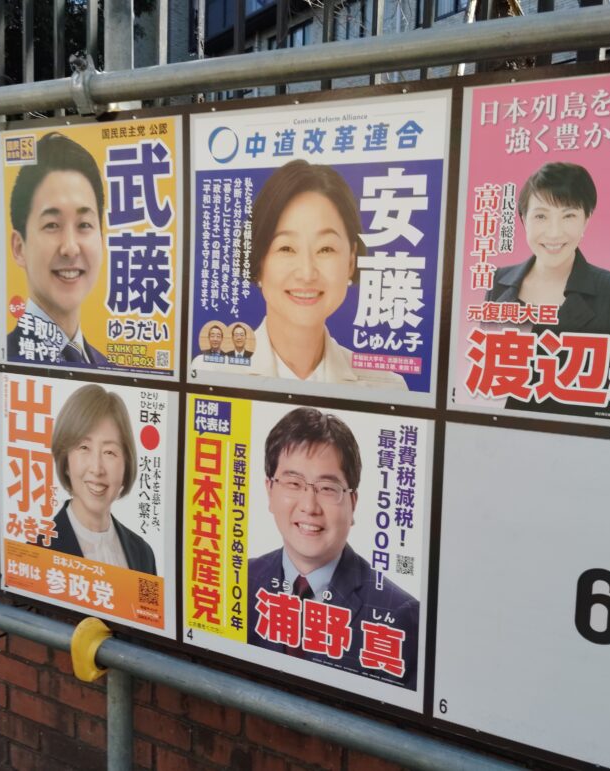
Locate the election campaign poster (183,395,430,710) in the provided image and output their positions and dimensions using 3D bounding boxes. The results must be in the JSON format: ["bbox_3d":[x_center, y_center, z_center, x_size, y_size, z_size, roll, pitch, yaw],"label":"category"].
[{"bbox_3d":[-0.014,0.238,1.289,0.432,0.419,0.012,5,8,30],"label":"election campaign poster"}]

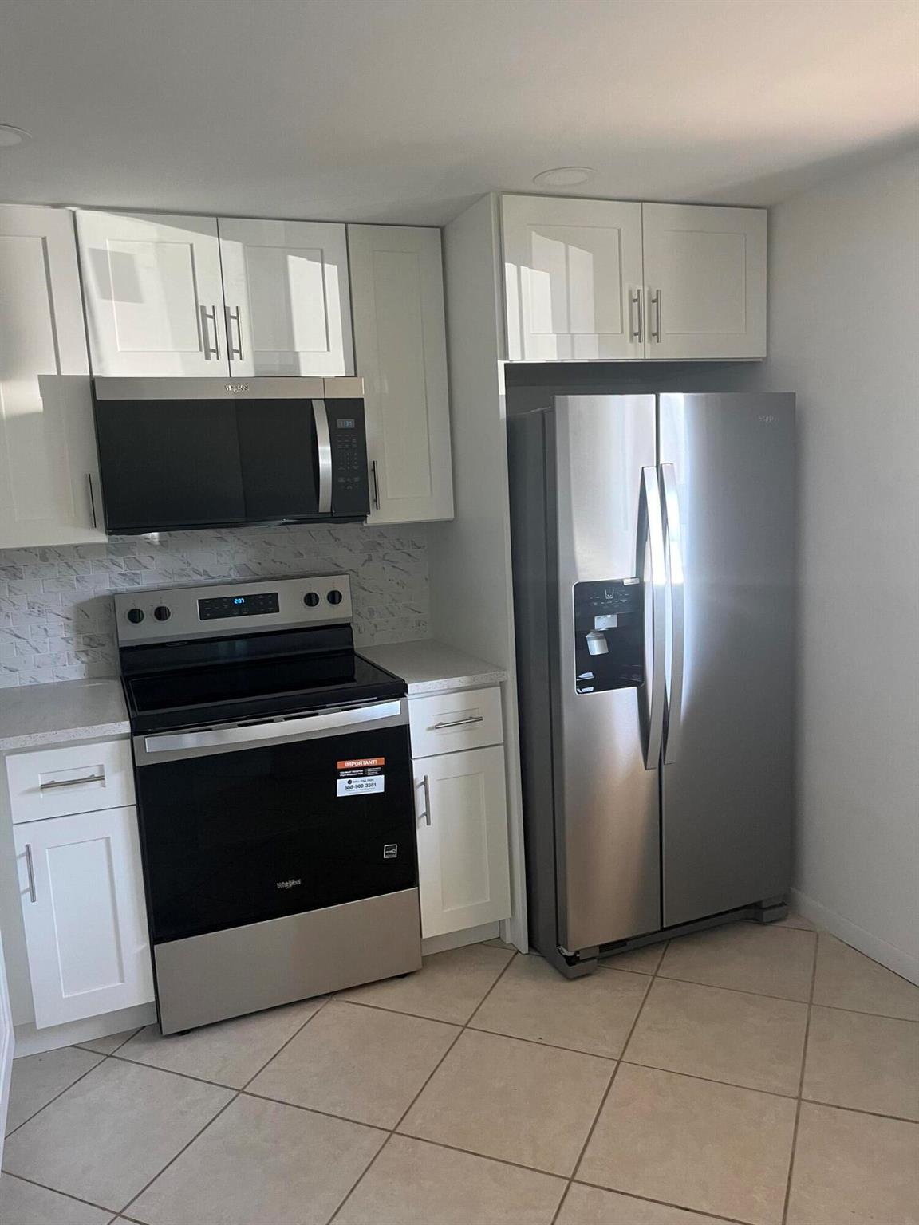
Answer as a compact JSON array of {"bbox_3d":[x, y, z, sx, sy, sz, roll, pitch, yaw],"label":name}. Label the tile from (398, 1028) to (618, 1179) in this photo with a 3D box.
[{"bbox_3d":[0.131,1.188,2.259,0.428,0.010,0.428,1,9,24],"label":"tile"}]

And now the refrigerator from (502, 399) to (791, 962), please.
[{"bbox_3d":[0.544,0.168,3.135,0.831,1.710,0.850,-6,9,-21],"label":"refrigerator"}]

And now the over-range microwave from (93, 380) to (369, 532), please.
[{"bbox_3d":[-0.701,-0.483,2.843,0.757,0.433,0.415,-6,9,-21],"label":"over-range microwave"}]

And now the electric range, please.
[{"bbox_3d":[-0.598,0.528,2.854,0.757,1.186,0.695,-6,9,-21],"label":"electric range"}]

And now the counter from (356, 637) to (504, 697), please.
[{"bbox_3d":[-0.124,0.171,3.040,0.315,0.031,0.649,-6,9,-21],"label":"counter"}]

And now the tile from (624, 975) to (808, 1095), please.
[{"bbox_3d":[0.699,1.130,2.476,0.428,0.010,0.428,1,9,24],"label":"tile"}]

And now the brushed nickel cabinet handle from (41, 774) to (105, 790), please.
[{"bbox_3d":[-0.995,0.433,2.368,0.154,0.013,0.038,-6,9,-21],"label":"brushed nickel cabinet handle"}]

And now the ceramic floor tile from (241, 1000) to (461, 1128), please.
[{"bbox_3d":[-0.265,1.181,2.432,0.428,0.010,0.428,1,9,24],"label":"ceramic floor tile"}]

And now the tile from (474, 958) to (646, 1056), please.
[{"bbox_3d":[0.303,1.122,2.649,0.428,0.010,0.428,1,9,24],"label":"tile"}]

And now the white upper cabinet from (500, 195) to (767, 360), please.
[{"bbox_3d":[0.429,-1.031,3.079,0.916,0.458,0.700,-6,9,-21],"label":"white upper cabinet"}]

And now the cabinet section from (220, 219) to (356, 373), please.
[{"bbox_3d":[-0.567,-0.950,2.890,0.382,0.450,0.330,-6,9,-21],"label":"cabinet section"}]

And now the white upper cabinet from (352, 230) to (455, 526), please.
[{"bbox_3d":[-0.233,-0.759,3.048,0.306,0.915,0.330,-6,9,-21],"label":"white upper cabinet"}]

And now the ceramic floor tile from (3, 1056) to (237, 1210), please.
[{"bbox_3d":[-0.833,1.239,2.215,0.428,0.010,0.428,1,9,24],"label":"ceramic floor tile"}]

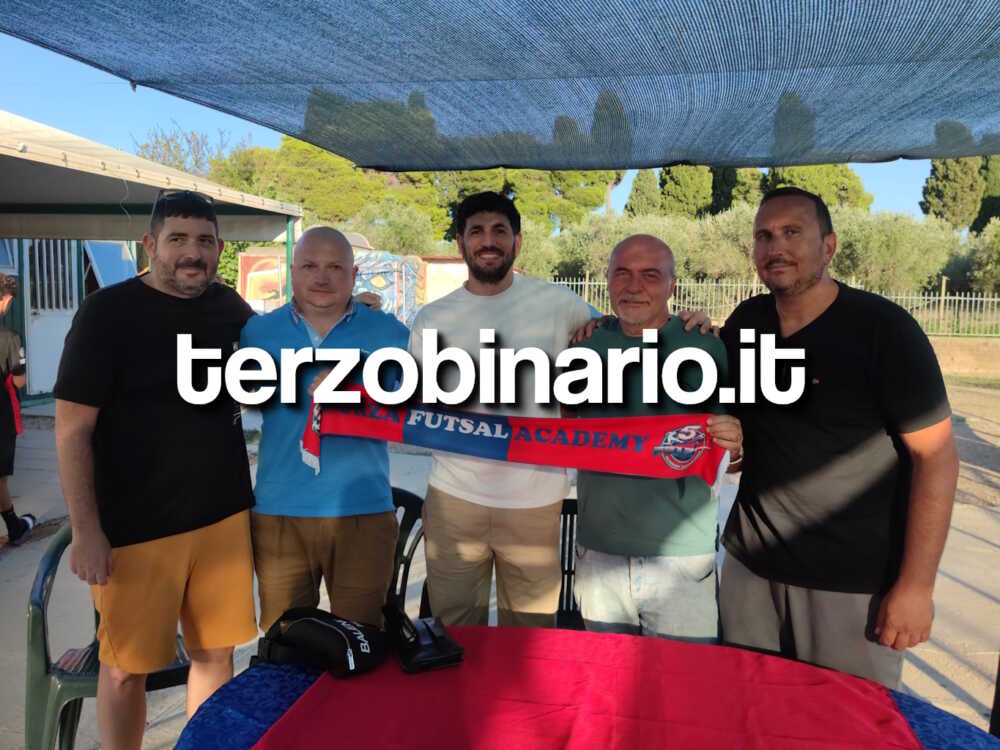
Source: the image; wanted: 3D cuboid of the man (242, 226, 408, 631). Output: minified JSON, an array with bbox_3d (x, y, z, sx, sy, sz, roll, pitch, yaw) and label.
[{"bbox_3d":[-0.508,0.410,2.030,0.540,1.670,0.370,0,5,-9],"label":"man"}]

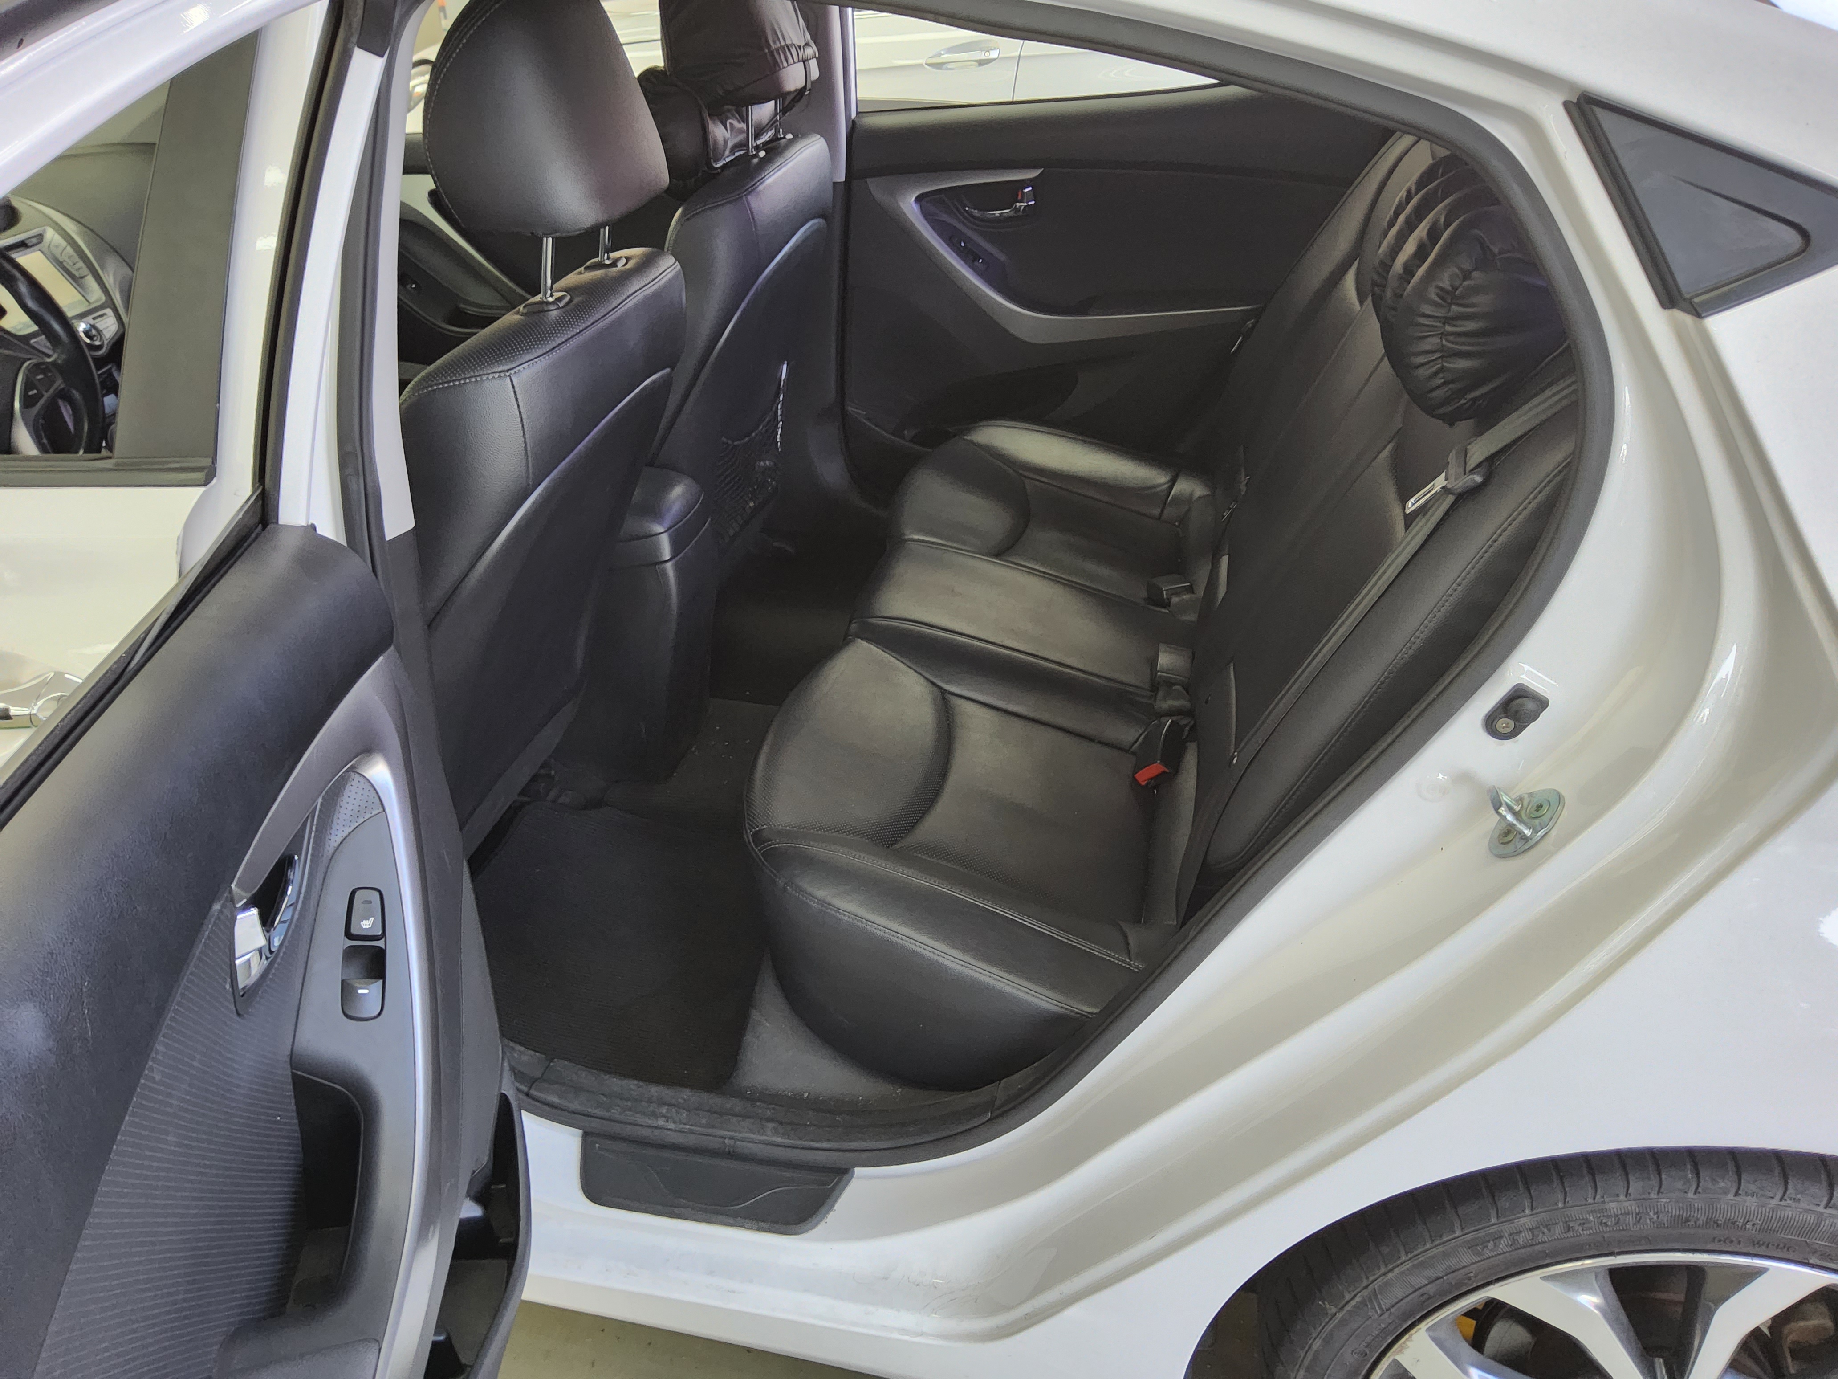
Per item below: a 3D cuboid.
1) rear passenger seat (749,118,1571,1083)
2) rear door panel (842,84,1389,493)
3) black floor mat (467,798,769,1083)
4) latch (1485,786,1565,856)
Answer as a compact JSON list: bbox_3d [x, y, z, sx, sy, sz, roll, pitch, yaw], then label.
[{"bbox_3d":[0.325,-0.229,1.639,0.850,0.820,1.320,6,33,10],"label":"rear passenger seat"},{"bbox_3d":[0.306,-0.610,2.223,0.880,0.720,0.120,6,33,10],"label":"rear door panel"},{"bbox_3d":[-0.366,0.280,1.611,0.410,0.030,0.430,6,33,10],"label":"black floor mat"},{"bbox_3d":[0.407,0.085,0.907,0.034,0.060,0.048,36,33,-12],"label":"latch"}]

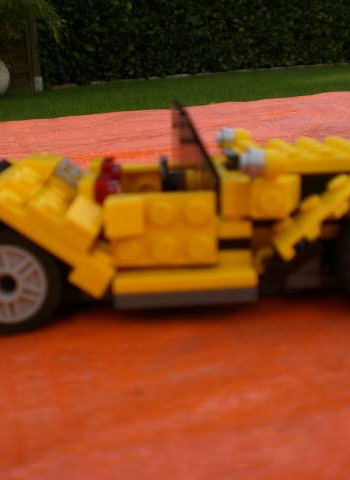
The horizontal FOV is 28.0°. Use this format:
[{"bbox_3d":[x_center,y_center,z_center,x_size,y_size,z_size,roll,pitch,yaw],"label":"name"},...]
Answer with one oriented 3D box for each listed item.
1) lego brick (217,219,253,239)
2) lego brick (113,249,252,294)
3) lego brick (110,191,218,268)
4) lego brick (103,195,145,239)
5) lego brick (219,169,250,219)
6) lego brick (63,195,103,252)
[{"bbox_3d":[0.014,-0.003,0.167,0.009,0.004,0.009,-3,14,-2],"label":"lego brick"},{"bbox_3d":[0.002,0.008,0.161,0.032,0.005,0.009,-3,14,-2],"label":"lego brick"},{"bbox_3d":[-0.002,-0.002,0.159,0.024,0.016,0.005,-3,14,-2],"label":"lego brick"},{"bbox_3d":[-0.011,-0.005,0.154,0.008,0.008,0.005,-3,14,-2],"label":"lego brick"},{"bbox_3d":[0.013,-0.010,0.169,0.008,0.009,0.012,-3,14,-2],"label":"lego brick"},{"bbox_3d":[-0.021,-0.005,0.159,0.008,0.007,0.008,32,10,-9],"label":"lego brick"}]

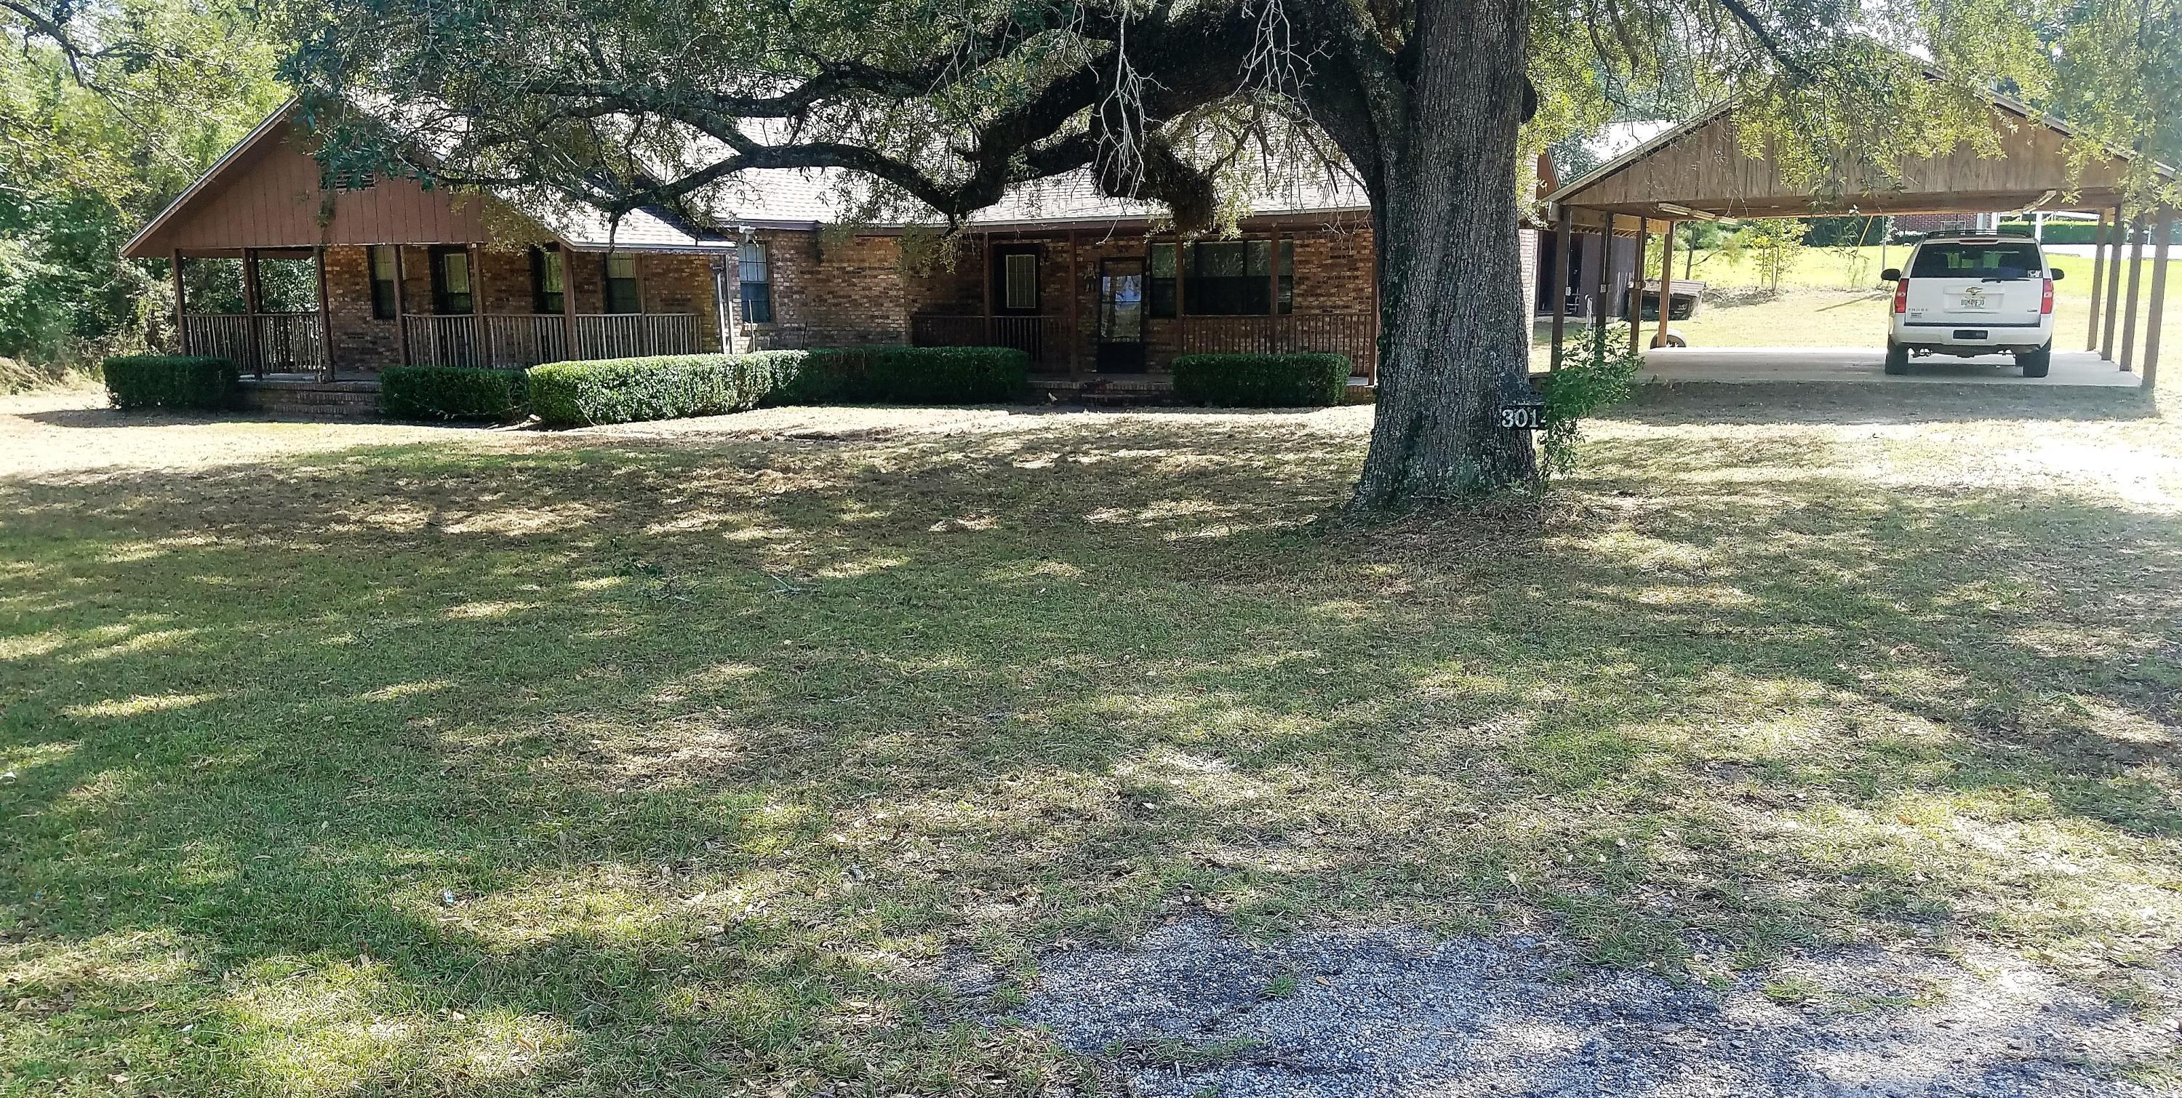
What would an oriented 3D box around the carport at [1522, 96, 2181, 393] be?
[{"bbox_3d":[12.645,-5.325,26.881,8.061,4.485,10.505,4,10,27],"label":"carport"}]

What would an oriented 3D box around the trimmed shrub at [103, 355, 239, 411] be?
[{"bbox_3d":[-17.238,-3.136,30.835,2.550,0.900,0.950,4,10,27],"label":"trimmed shrub"}]

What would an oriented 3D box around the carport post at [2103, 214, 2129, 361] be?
[{"bbox_3d":[16.660,-4.301,26.676,0.110,2.429,0.110,4,10,27],"label":"carport post"}]

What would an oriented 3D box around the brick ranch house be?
[{"bbox_3d":[-4.652,-6.010,32.459,24.600,5.650,14.400,4,10,27],"label":"brick ranch house"}]

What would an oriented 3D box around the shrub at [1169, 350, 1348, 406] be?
[{"bbox_3d":[2.614,-2.632,25.005,2.550,0.830,1.000,4,10,27],"label":"shrub"}]

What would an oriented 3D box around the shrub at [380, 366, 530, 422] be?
[{"bbox_3d":[-10.258,-2.608,27.226,3.300,0.870,1.050,4,10,27],"label":"shrub"}]

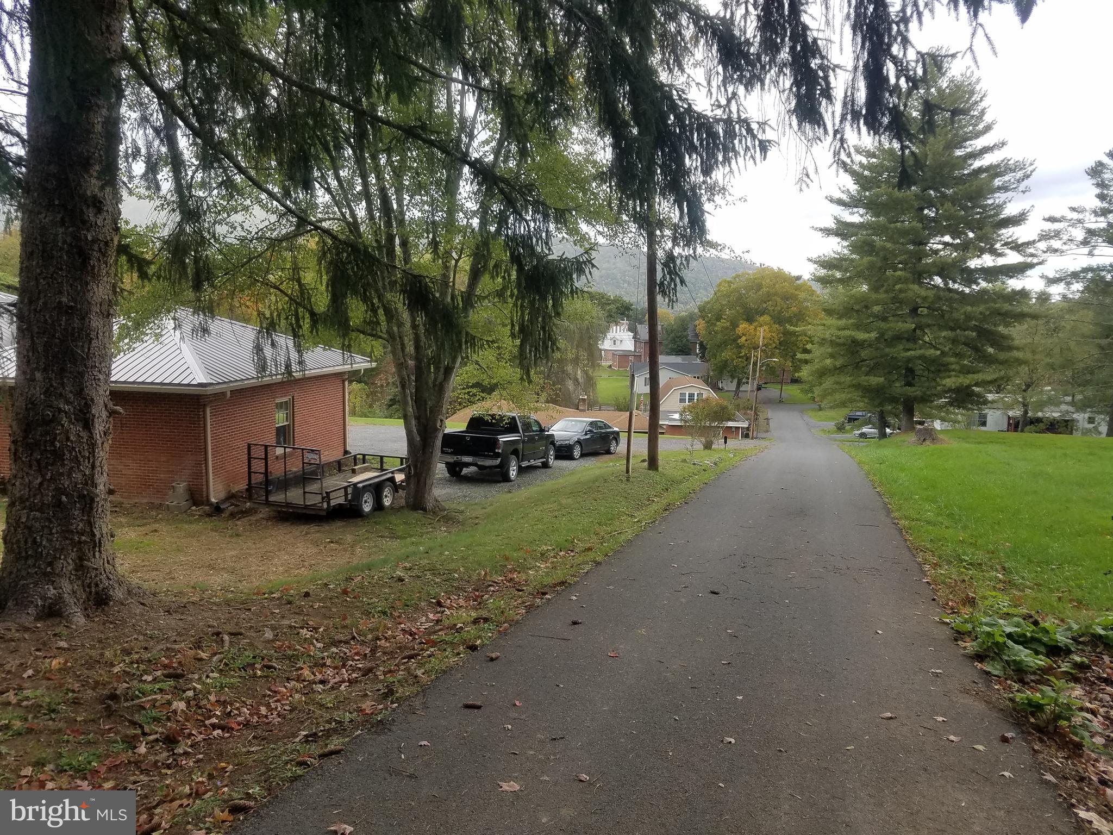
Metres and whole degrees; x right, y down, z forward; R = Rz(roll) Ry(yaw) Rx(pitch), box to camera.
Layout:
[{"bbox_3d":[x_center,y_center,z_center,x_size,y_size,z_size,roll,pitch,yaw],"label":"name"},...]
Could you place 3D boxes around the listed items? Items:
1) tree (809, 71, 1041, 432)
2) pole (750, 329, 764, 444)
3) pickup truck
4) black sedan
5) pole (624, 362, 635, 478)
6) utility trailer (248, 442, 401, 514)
[{"bbox_3d":[18.850,-8.806,43.304,11.940,18.800,12.000,1,7,0],"label":"tree"},{"bbox_3d":[16.194,-2.679,67.429,0.280,9.200,0.280,4,7,0],"label":"pole"},{"bbox_3d":[-1.614,0.759,25.909,2.040,1.920,5.700,4,4,17],"label":"pickup truck"},{"bbox_3d":[0.794,0.778,32.324,1.880,1.460,4.920,3,4,31],"label":"black sedan"},{"bbox_3d":[1.526,0.045,17.325,0.150,2.450,0.150,3,-6,0],"label":"pole"},{"bbox_3d":[-4.764,1.160,19.822,2.350,1.570,5.400,4,6,17],"label":"utility trailer"}]

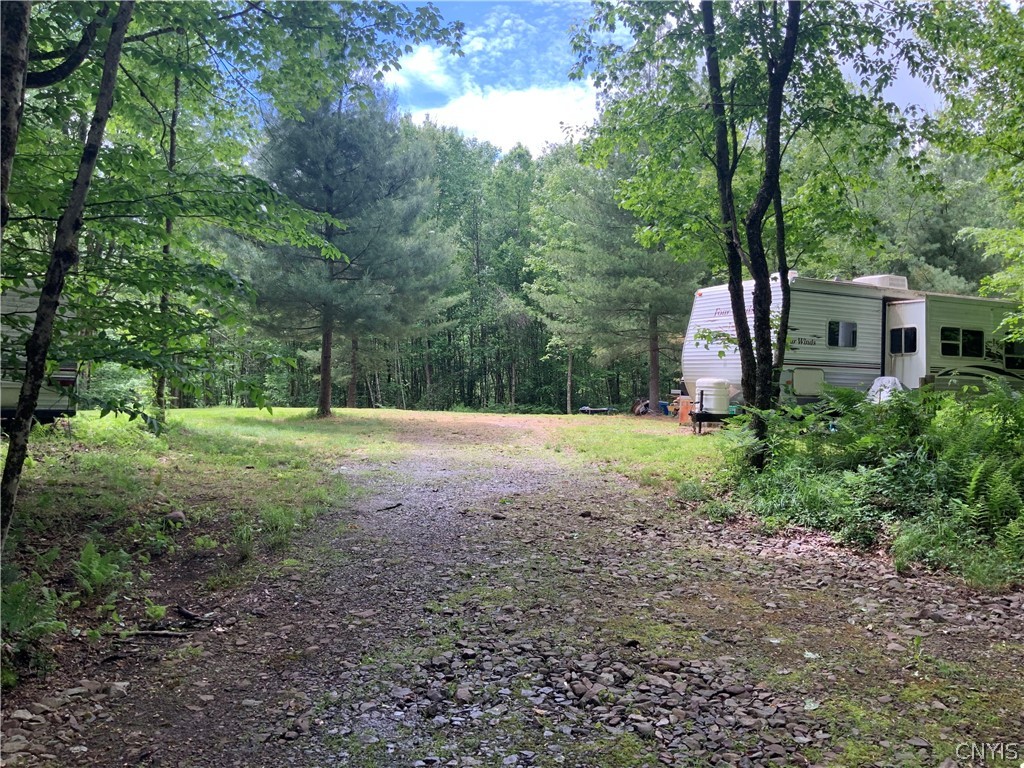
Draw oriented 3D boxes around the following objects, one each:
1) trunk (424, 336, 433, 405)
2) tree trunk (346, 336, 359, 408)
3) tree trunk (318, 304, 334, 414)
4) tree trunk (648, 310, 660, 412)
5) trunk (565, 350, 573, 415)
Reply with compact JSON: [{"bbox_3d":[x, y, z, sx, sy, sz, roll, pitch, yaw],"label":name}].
[{"bbox_3d":[-3.212,-0.519,33.000,0.260,2.620,0.260,0,1,0],"label":"trunk"},{"bbox_3d":[-5.299,-0.382,28.500,0.340,2.390,0.340,0,1,0],"label":"tree trunk"},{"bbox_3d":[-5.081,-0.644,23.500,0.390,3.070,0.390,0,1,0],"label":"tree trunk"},{"bbox_3d":[4.070,-0.628,24.500,0.320,2.940,0.320,0,1,0],"label":"tree trunk"},{"bbox_3d":[1.745,-0.046,26.500,0.210,1.980,0.210,0,1,0],"label":"trunk"}]

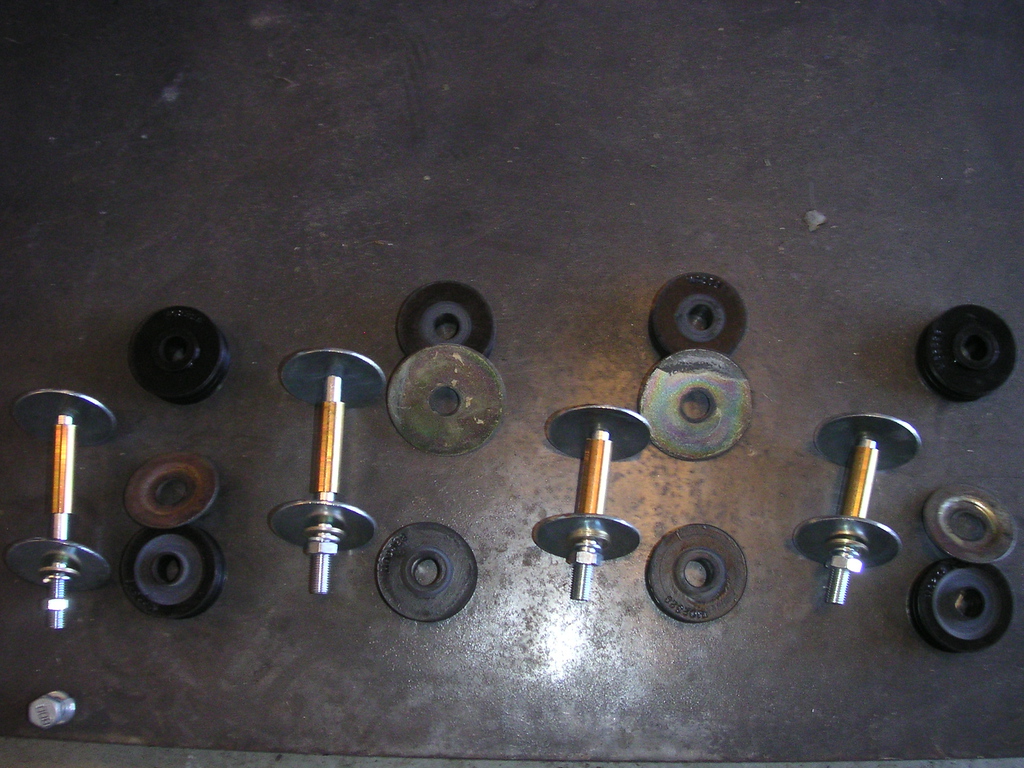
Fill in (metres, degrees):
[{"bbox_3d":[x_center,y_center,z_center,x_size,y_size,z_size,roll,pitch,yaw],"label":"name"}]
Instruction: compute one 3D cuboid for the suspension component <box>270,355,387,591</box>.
[{"bbox_3d":[-0.100,0.049,0.591,0.058,0.055,0.125,1,78,0],"label":"suspension component"}]

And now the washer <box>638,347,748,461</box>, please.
[{"bbox_3d":[0.104,0.012,0.618,0.062,0.004,0.062,0,93,1],"label":"washer"}]

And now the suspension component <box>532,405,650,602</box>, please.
[{"bbox_3d":[0.049,0.073,0.670,0.065,0.062,0.117,8,77,-1],"label":"suspension component"}]

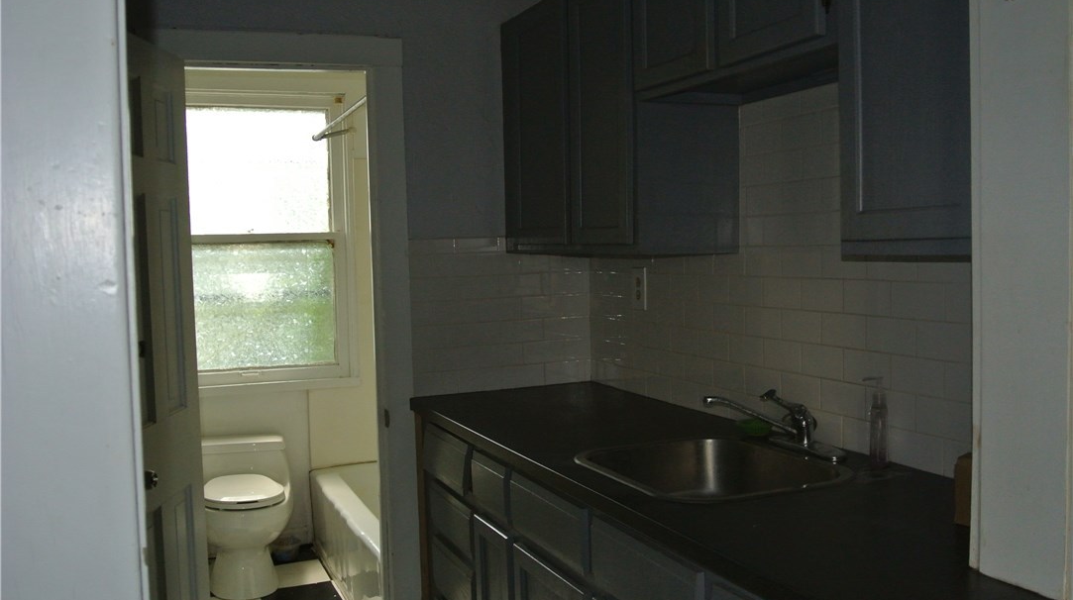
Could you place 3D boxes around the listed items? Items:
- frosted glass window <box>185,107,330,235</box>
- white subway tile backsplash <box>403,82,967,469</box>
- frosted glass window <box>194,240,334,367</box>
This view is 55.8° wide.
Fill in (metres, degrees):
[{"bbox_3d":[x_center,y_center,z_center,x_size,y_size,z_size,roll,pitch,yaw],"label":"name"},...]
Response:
[{"bbox_3d":[-1.313,-0.597,4.692,0.708,0.584,0.040,-3,3,-22],"label":"frosted glass window"},{"bbox_3d":[0.228,-0.074,2.558,0.656,0.829,1.800,-3,3,-22],"label":"white subway tile backsplash"},{"bbox_3d":[-1.283,0.028,4.690,0.706,0.580,0.040,-3,3,-22],"label":"frosted glass window"}]

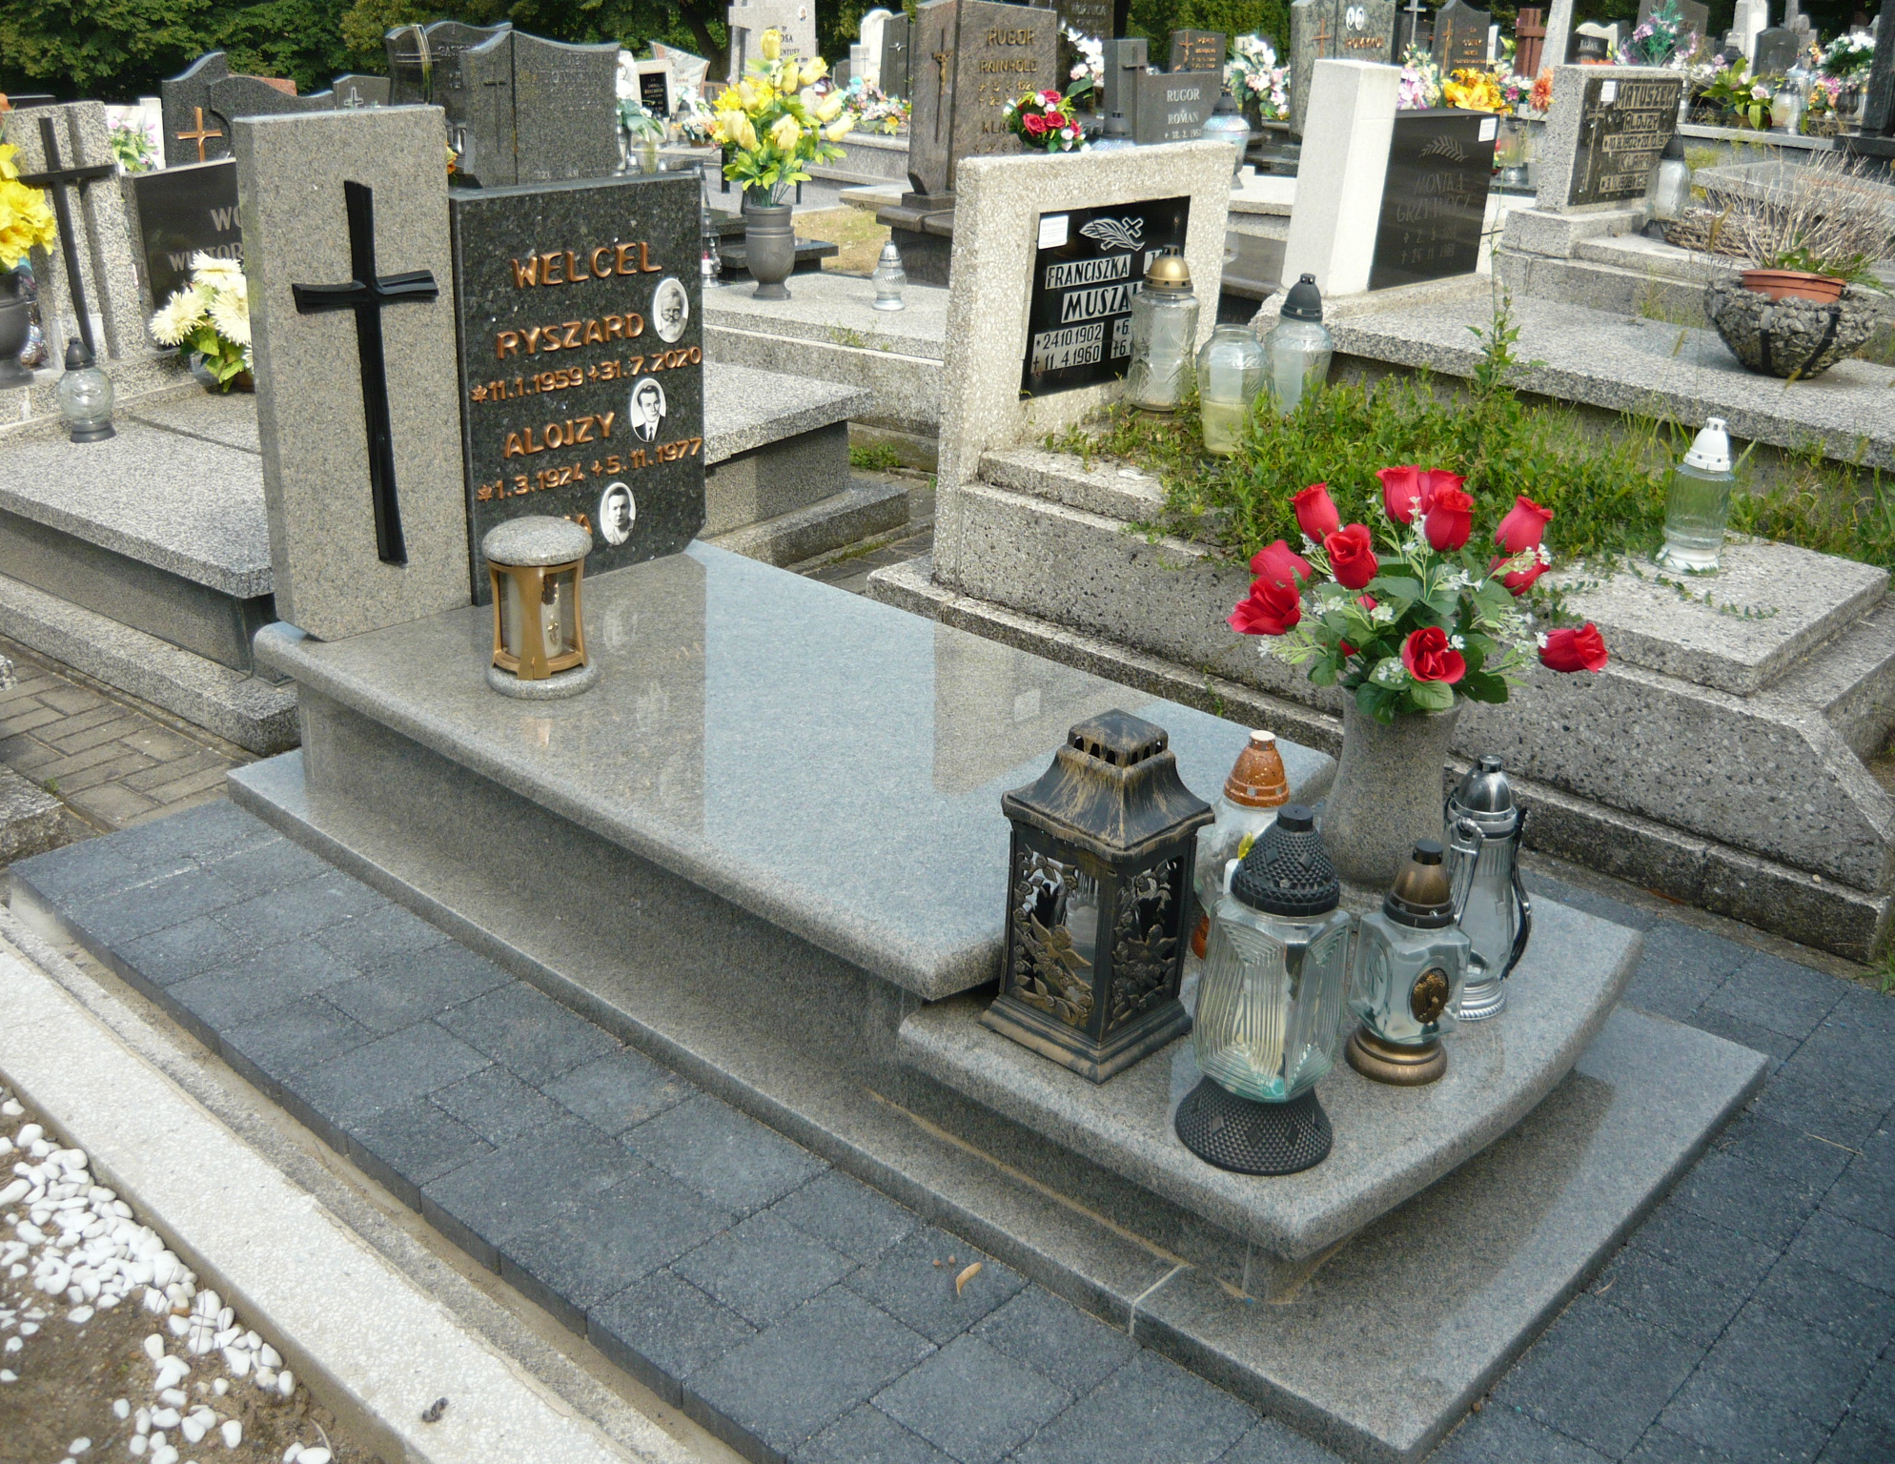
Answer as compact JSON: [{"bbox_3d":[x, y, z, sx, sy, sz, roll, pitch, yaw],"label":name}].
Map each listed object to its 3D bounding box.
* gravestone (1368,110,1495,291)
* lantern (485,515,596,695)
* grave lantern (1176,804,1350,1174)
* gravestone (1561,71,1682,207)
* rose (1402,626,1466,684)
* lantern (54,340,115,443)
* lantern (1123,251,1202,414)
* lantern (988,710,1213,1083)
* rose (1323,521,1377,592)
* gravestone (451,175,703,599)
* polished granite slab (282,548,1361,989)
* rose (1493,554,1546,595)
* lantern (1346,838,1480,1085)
[{"bbox_3d":[1.417,-1.613,5.622,0.128,0.480,0.665,21,29,37],"label":"gravestone"},{"bbox_3d":[-0.626,-0.200,2.855,0.165,0.261,0.165,1,22,0],"label":"lantern"},{"bbox_3d":[0.352,0.260,2.012,0.175,0.388,0.175,-18,31,-40],"label":"grave lantern"},{"bbox_3d":[2.215,-1.990,6.221,0.117,0.438,0.788,21,29,36],"label":"gravestone"},{"bbox_3d":[0.649,-0.103,2.481,0.084,0.071,0.077,9,24,13],"label":"rose"},{"bbox_3d":[-1.939,-0.779,4.197,0.124,0.203,0.124,21,29,37],"label":"lantern"},{"bbox_3d":[0.494,-0.923,4.254,0.156,0.350,0.156,2,23,-1],"label":"lantern"},{"bbox_3d":[0.178,0.176,2.188,0.182,0.391,0.182,21,29,37],"label":"lantern"},{"bbox_3d":[0.512,-0.222,2.360,0.067,0.075,0.067,-5,39,16],"label":"rose"},{"bbox_3d":[-0.661,-0.630,3.386,0.069,0.700,0.532,21,29,36],"label":"gravestone"},{"bbox_3d":[-0.290,-0.030,2.874,1.545,0.057,0.860,20,29,38],"label":"polished granite slab"},{"bbox_3d":[0.798,-0.221,2.585,0.071,0.071,0.077,0,45,29],"label":"rose"},{"bbox_3d":[0.547,0.256,2.182,0.120,0.278,0.120,-6,24,-19],"label":"lantern"}]

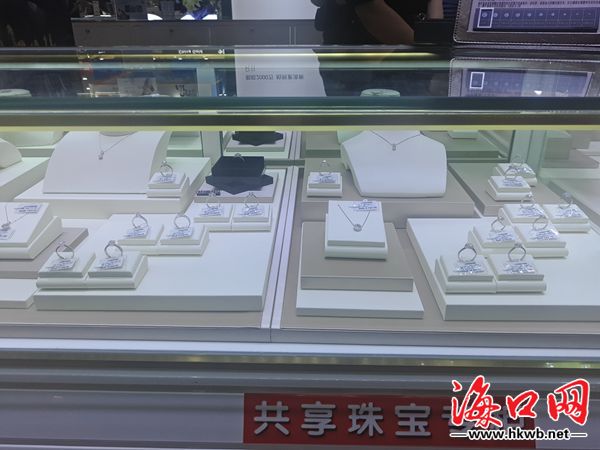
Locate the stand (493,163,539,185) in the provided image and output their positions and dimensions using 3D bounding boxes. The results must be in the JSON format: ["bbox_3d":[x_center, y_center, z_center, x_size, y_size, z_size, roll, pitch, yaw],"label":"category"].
[{"bbox_3d":[0.354,-0.083,0.880,0.052,0.024,0.046,0,21,1],"label":"stand"}]

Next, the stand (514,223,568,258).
[{"bbox_3d":[0.296,0.020,0.665,0.052,0.024,0.046,0,21,1],"label":"stand"}]

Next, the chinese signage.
[{"bbox_3d":[0.076,0.166,0.458,0.244,0.042,0.008,1,-10,2],"label":"chinese signage"}]

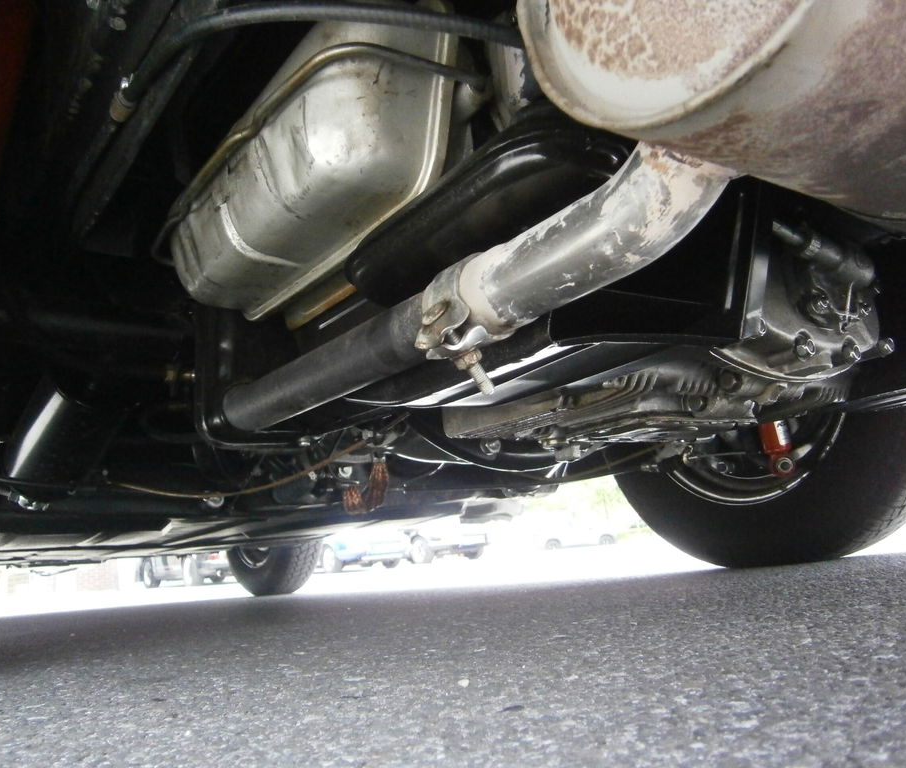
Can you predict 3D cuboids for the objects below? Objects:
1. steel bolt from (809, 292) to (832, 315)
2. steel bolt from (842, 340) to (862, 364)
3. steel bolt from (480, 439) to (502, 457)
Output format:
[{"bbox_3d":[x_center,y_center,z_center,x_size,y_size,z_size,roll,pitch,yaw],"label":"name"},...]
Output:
[{"bbox_3d":[0.280,-0.061,0.585,0.015,0.015,0.011,3,-15,-35],"label":"steel bolt"},{"bbox_3d":[0.303,-0.024,0.585,0.015,0.015,0.011,3,-15,-35],"label":"steel bolt"},{"bbox_3d":[0.040,0.067,0.810,0.019,0.019,0.013,3,-15,-35],"label":"steel bolt"}]

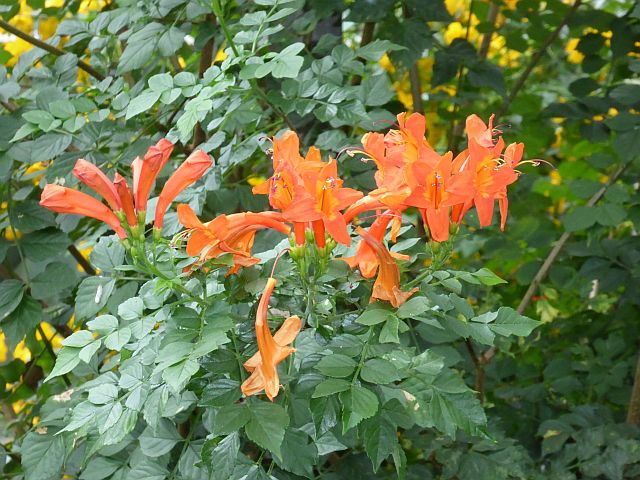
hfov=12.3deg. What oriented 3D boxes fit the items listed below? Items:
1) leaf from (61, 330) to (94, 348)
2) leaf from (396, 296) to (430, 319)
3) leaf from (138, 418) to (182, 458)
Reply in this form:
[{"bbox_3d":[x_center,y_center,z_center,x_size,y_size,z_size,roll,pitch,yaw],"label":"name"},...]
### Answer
[{"bbox_3d":[-0.127,0.053,1.550,0.018,0.007,0.010,-10,52,-8],"label":"leaf"},{"bbox_3d":[0.049,0.035,1.540,0.019,0.008,0.009,-20,56,-14],"label":"leaf"},{"bbox_3d":[-0.086,0.107,1.600,0.024,0.021,0.010,0,-20,0],"label":"leaf"}]

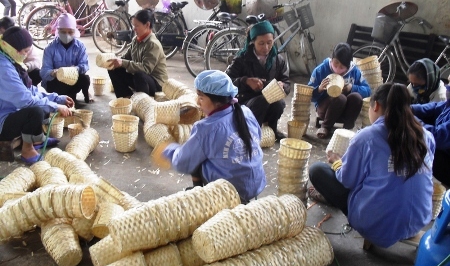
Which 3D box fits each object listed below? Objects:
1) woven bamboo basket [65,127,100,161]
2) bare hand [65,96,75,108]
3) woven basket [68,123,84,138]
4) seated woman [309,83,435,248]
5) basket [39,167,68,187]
[{"bbox_3d":[-1.028,0.080,3.389,0.160,0.160,0.400,1,20,3],"label":"woven bamboo basket"},{"bbox_3d":[-1.175,-0.231,3.450,0.100,0.085,0.080,10,21,17],"label":"bare hand"},{"bbox_3d":[-1.198,0.008,3.664,0.155,0.140,0.155,0,22,0],"label":"woven basket"},{"bbox_3d":[0.824,0.122,2.560,0.500,0.850,0.620,-5,21,-21],"label":"seated woman"},{"bbox_3d":[-1.075,0.295,2.887,0.200,0.200,0.180,-18,29,-41],"label":"basket"}]

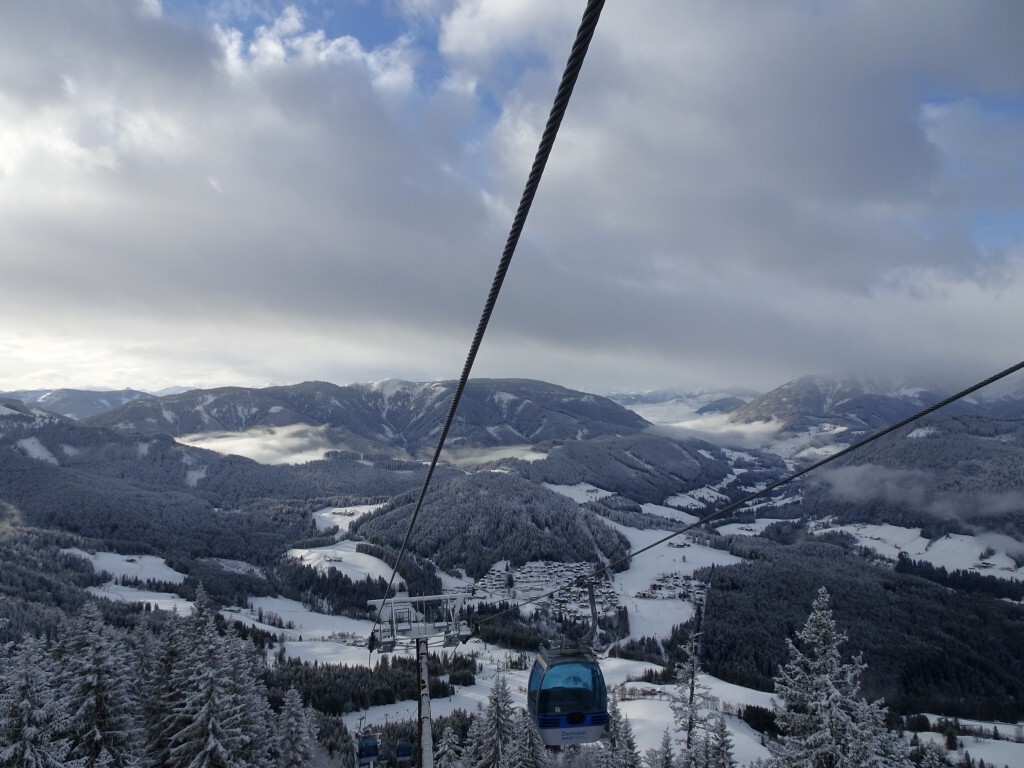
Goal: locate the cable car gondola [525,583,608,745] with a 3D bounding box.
[{"bbox_3d":[1.550,7.280,19.500,1.850,4.100,1.950,3,1,-11],"label":"cable car gondola"}]

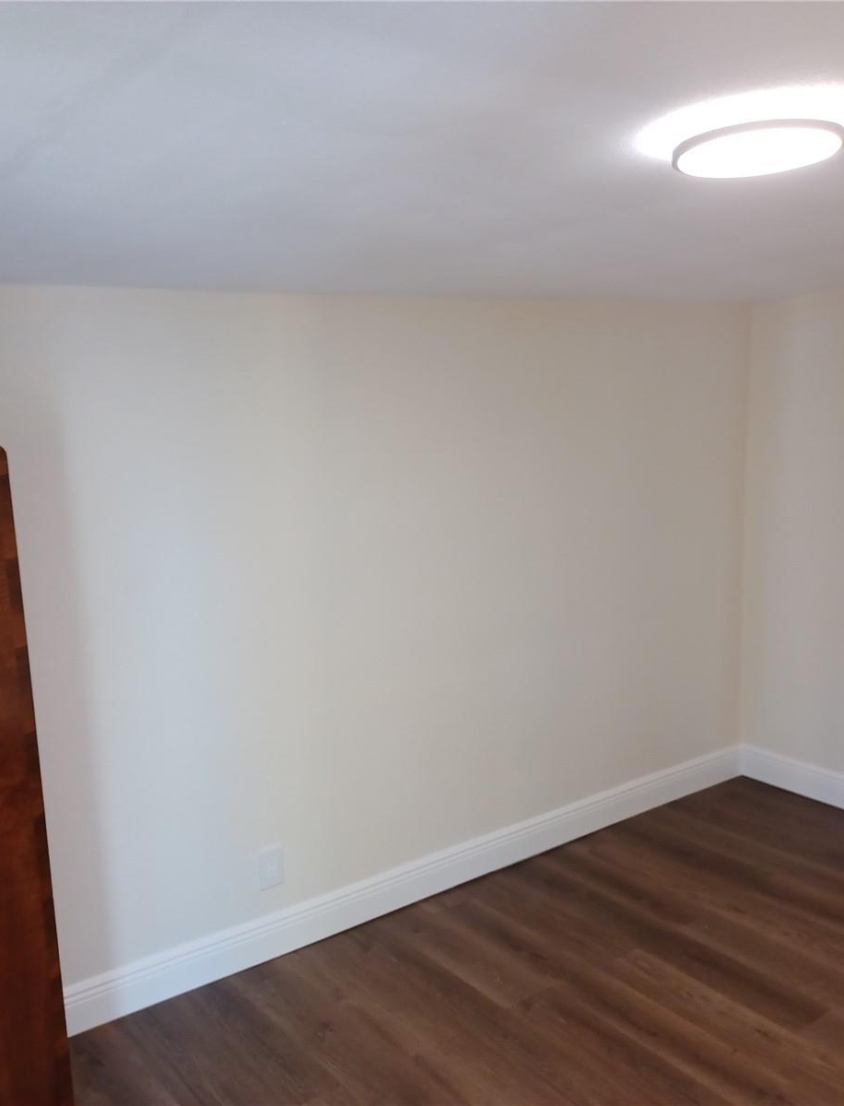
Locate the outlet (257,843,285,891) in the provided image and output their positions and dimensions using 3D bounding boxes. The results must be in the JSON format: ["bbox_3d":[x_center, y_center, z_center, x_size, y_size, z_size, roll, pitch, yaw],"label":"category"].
[{"bbox_3d":[-0.409,0.860,2.911,0.071,0.115,0.010,-9,12,-36],"label":"outlet"}]

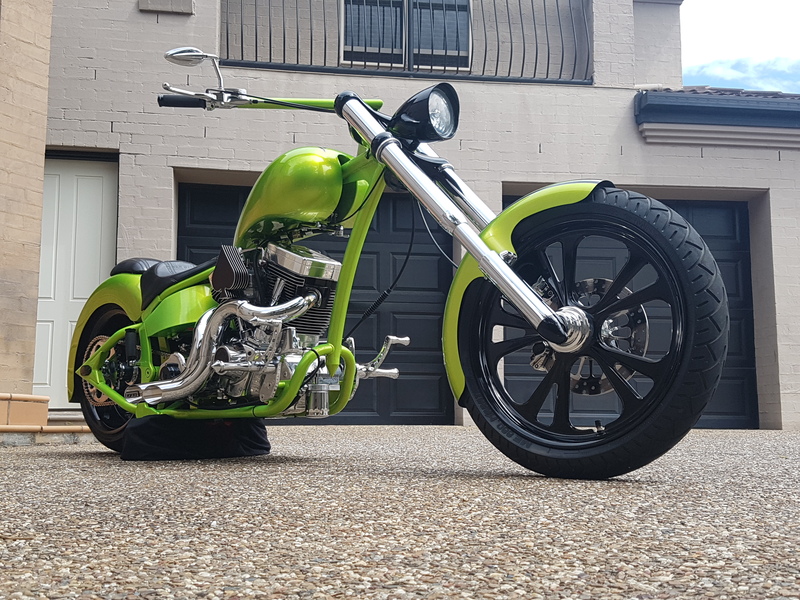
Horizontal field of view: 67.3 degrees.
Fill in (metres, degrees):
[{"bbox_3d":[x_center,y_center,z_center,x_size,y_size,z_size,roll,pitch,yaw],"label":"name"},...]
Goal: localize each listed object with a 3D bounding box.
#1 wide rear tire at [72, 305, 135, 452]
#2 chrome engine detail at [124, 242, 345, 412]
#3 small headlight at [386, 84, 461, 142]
[{"bbox_3d":[-1.070,0.304,2.500,0.655,0.655,0.260,-5,-11,34],"label":"wide rear tire"},{"bbox_3d":[-0.562,0.105,2.097,0.800,0.560,0.400,-5,-11,34],"label":"chrome engine detail"},{"bbox_3d":[0.079,-0.577,1.850,0.205,0.170,0.165,-5,-11,34],"label":"small headlight"}]

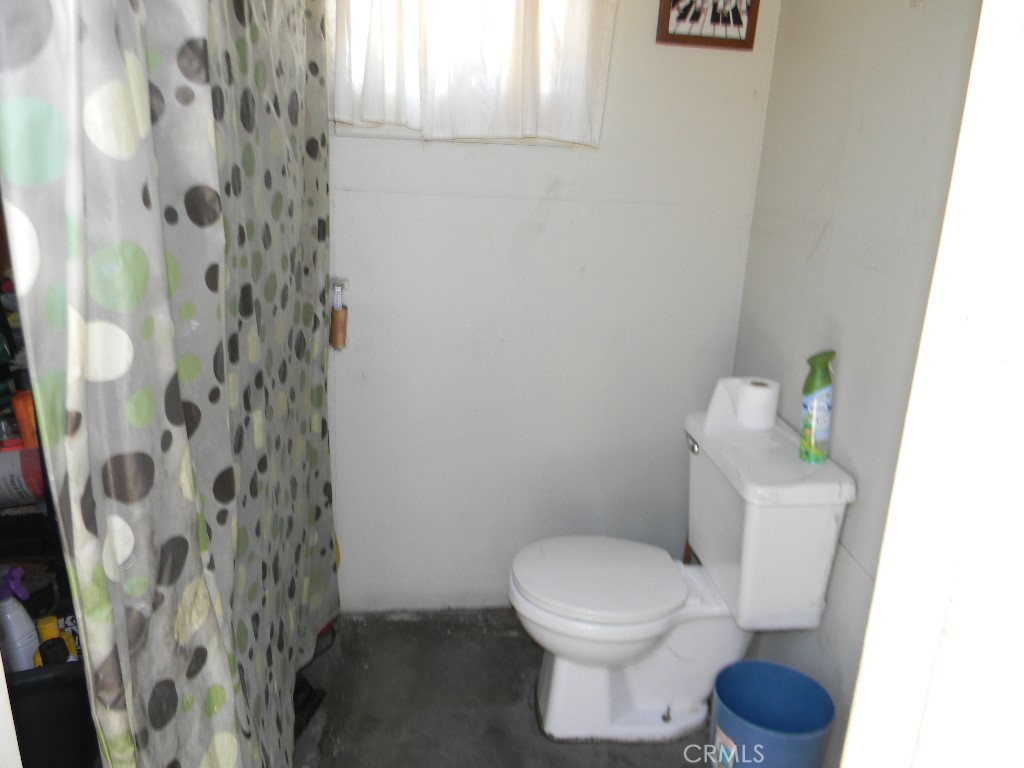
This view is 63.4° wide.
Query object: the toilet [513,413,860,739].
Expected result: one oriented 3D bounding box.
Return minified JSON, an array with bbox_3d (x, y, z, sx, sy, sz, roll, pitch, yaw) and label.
[{"bbox_3d":[0.337,0.478,1.978,0.690,0.718,0.445,1,17,-3],"label":"toilet"}]

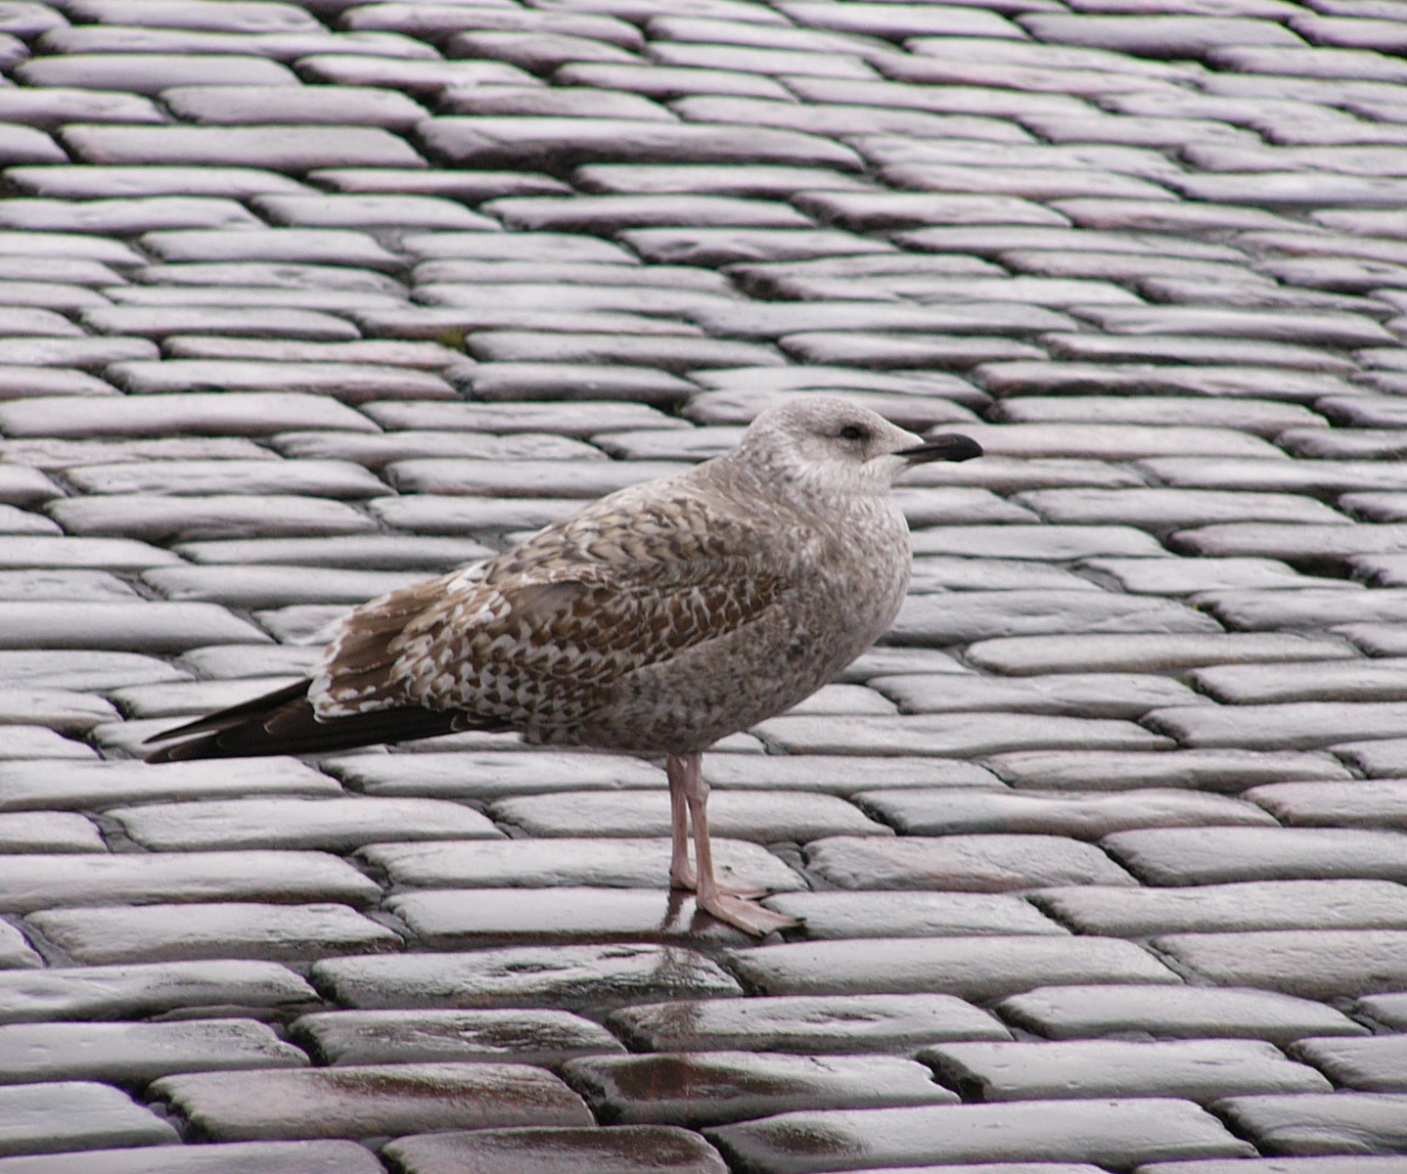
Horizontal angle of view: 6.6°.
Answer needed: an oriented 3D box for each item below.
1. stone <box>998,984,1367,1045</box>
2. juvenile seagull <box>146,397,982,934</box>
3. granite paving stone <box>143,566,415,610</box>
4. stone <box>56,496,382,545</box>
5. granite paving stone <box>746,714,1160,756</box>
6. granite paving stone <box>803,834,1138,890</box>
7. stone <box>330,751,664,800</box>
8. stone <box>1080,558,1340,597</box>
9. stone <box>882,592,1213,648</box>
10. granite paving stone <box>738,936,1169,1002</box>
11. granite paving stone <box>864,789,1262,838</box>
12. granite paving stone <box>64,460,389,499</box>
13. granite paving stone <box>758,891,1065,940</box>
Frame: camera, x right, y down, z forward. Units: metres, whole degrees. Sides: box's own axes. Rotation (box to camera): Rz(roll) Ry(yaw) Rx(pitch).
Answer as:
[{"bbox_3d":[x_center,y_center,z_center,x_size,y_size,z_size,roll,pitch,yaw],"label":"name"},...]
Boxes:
[{"bbox_3d":[0.260,0.292,6.847,0.197,0.110,0.117,1,12,-17],"label":"stone"},{"bbox_3d":[-0.085,0.035,7.452,0.509,0.316,0.160,2,12,1],"label":"juvenile seagull"},{"bbox_3d":[-0.274,0.048,8.370,0.203,0.100,0.118,0,12,-13],"label":"granite paving stone"},{"bbox_3d":[-0.344,0.000,8.586,0.202,0.100,0.133,0,12,-13],"label":"stone"},{"bbox_3d":[0.167,0.144,7.995,0.256,0.100,0.111,0,12,-13],"label":"granite paving stone"},{"bbox_3d":[0.150,0.215,7.176,0.186,0.110,0.126,1,12,-17],"label":"granite paving stone"},{"bbox_3d":[-0.130,0.168,7.825,0.201,0.100,0.118,0,12,-13],"label":"stone"},{"bbox_3d":[0.332,0.046,8.066,0.150,0.110,0.109,1,12,-17],"label":"stone"},{"bbox_3d":[0.209,0.071,7.896,0.225,0.110,0.122,1,12,-17],"label":"stone"},{"bbox_3d":[0.139,0.267,6.918,0.252,0.110,0.120,1,12,-17],"label":"granite paving stone"},{"bbox_3d":[0.228,0.191,7.782,0.239,0.100,0.119,0,12,-13],"label":"granite paving stone"},{"bbox_3d":[-0.320,-0.018,8.116,0.210,0.110,0.111,1,12,-17],"label":"granite paving stone"},{"bbox_3d":[0.116,0.242,7.031,0.165,0.110,0.109,1,12,-17],"label":"granite paving stone"}]

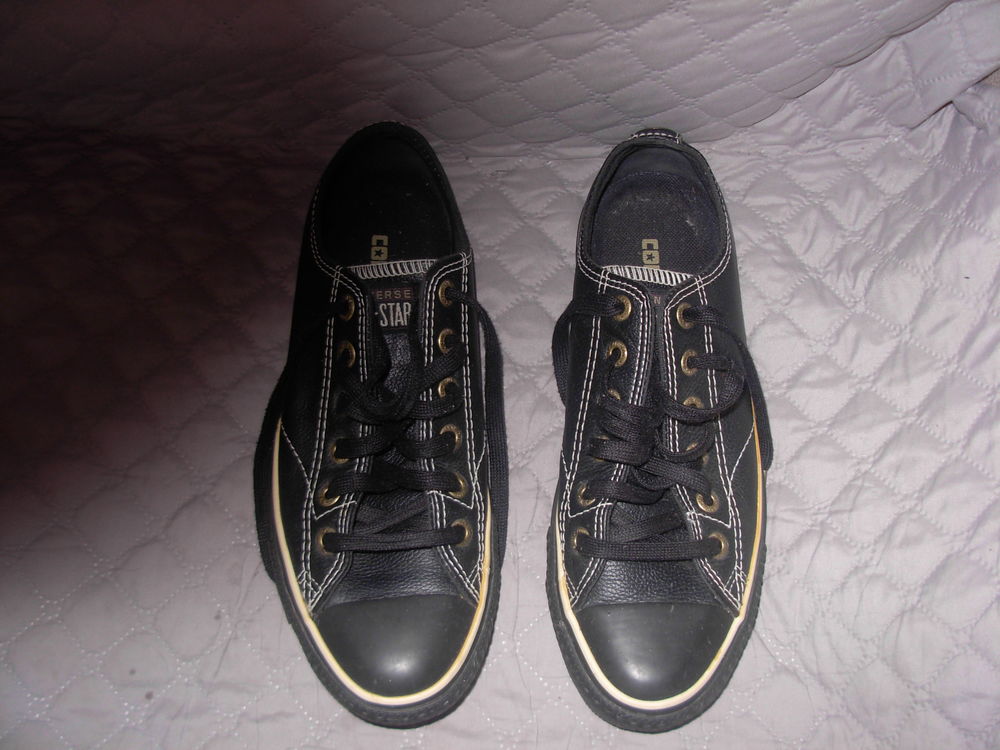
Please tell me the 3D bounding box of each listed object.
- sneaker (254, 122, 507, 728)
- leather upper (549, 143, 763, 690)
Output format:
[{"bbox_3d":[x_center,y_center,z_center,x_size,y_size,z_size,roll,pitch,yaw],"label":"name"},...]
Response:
[{"bbox_3d":[-0.053,0.006,0.526,0.103,0.095,0.287,-2,60,-1],"label":"sneaker"},{"bbox_3d":[0.076,0.006,0.526,0.103,0.095,0.287,2,60,1],"label":"leather upper"}]

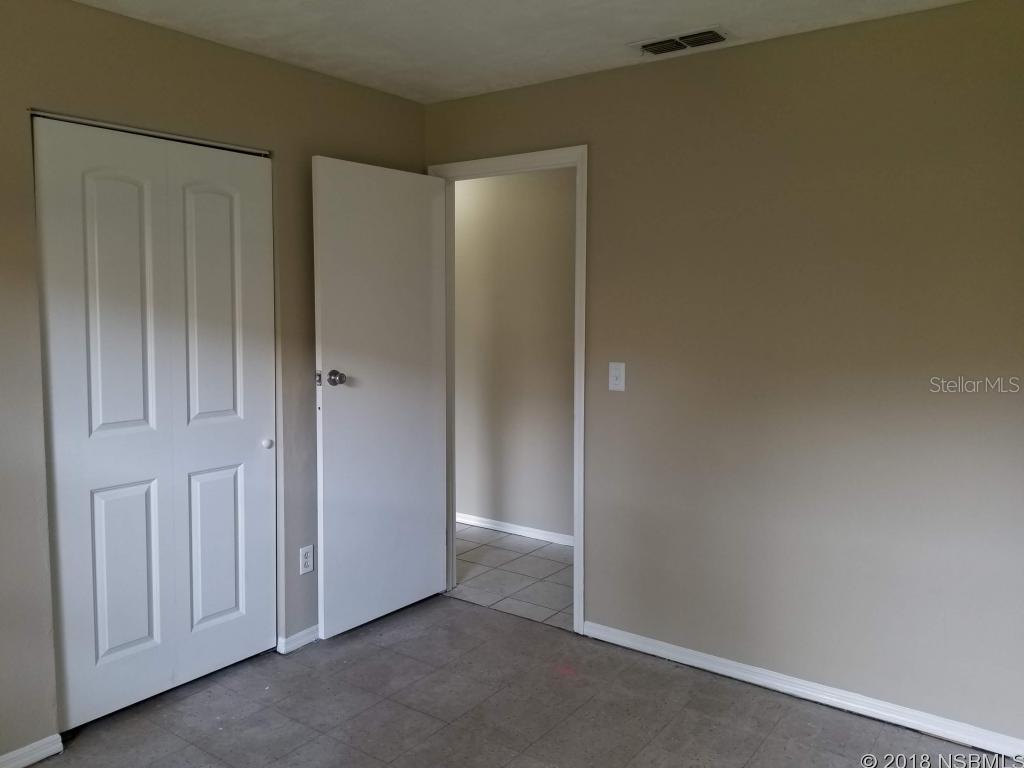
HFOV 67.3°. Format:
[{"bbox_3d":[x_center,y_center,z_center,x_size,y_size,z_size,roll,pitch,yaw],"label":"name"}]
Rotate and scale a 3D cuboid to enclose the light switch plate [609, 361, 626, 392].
[{"bbox_3d":[0.439,-0.028,3.219,0.072,0.117,0.008,4,7,35],"label":"light switch plate"}]

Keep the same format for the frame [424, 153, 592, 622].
[{"bbox_3d":[-0.009,0.029,3.616,0.888,2.125,0.130,4,7,35],"label":"frame"}]

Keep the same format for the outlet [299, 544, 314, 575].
[{"bbox_3d":[-0.878,0.755,3.298,0.007,0.116,0.071,4,7,35],"label":"outlet"}]

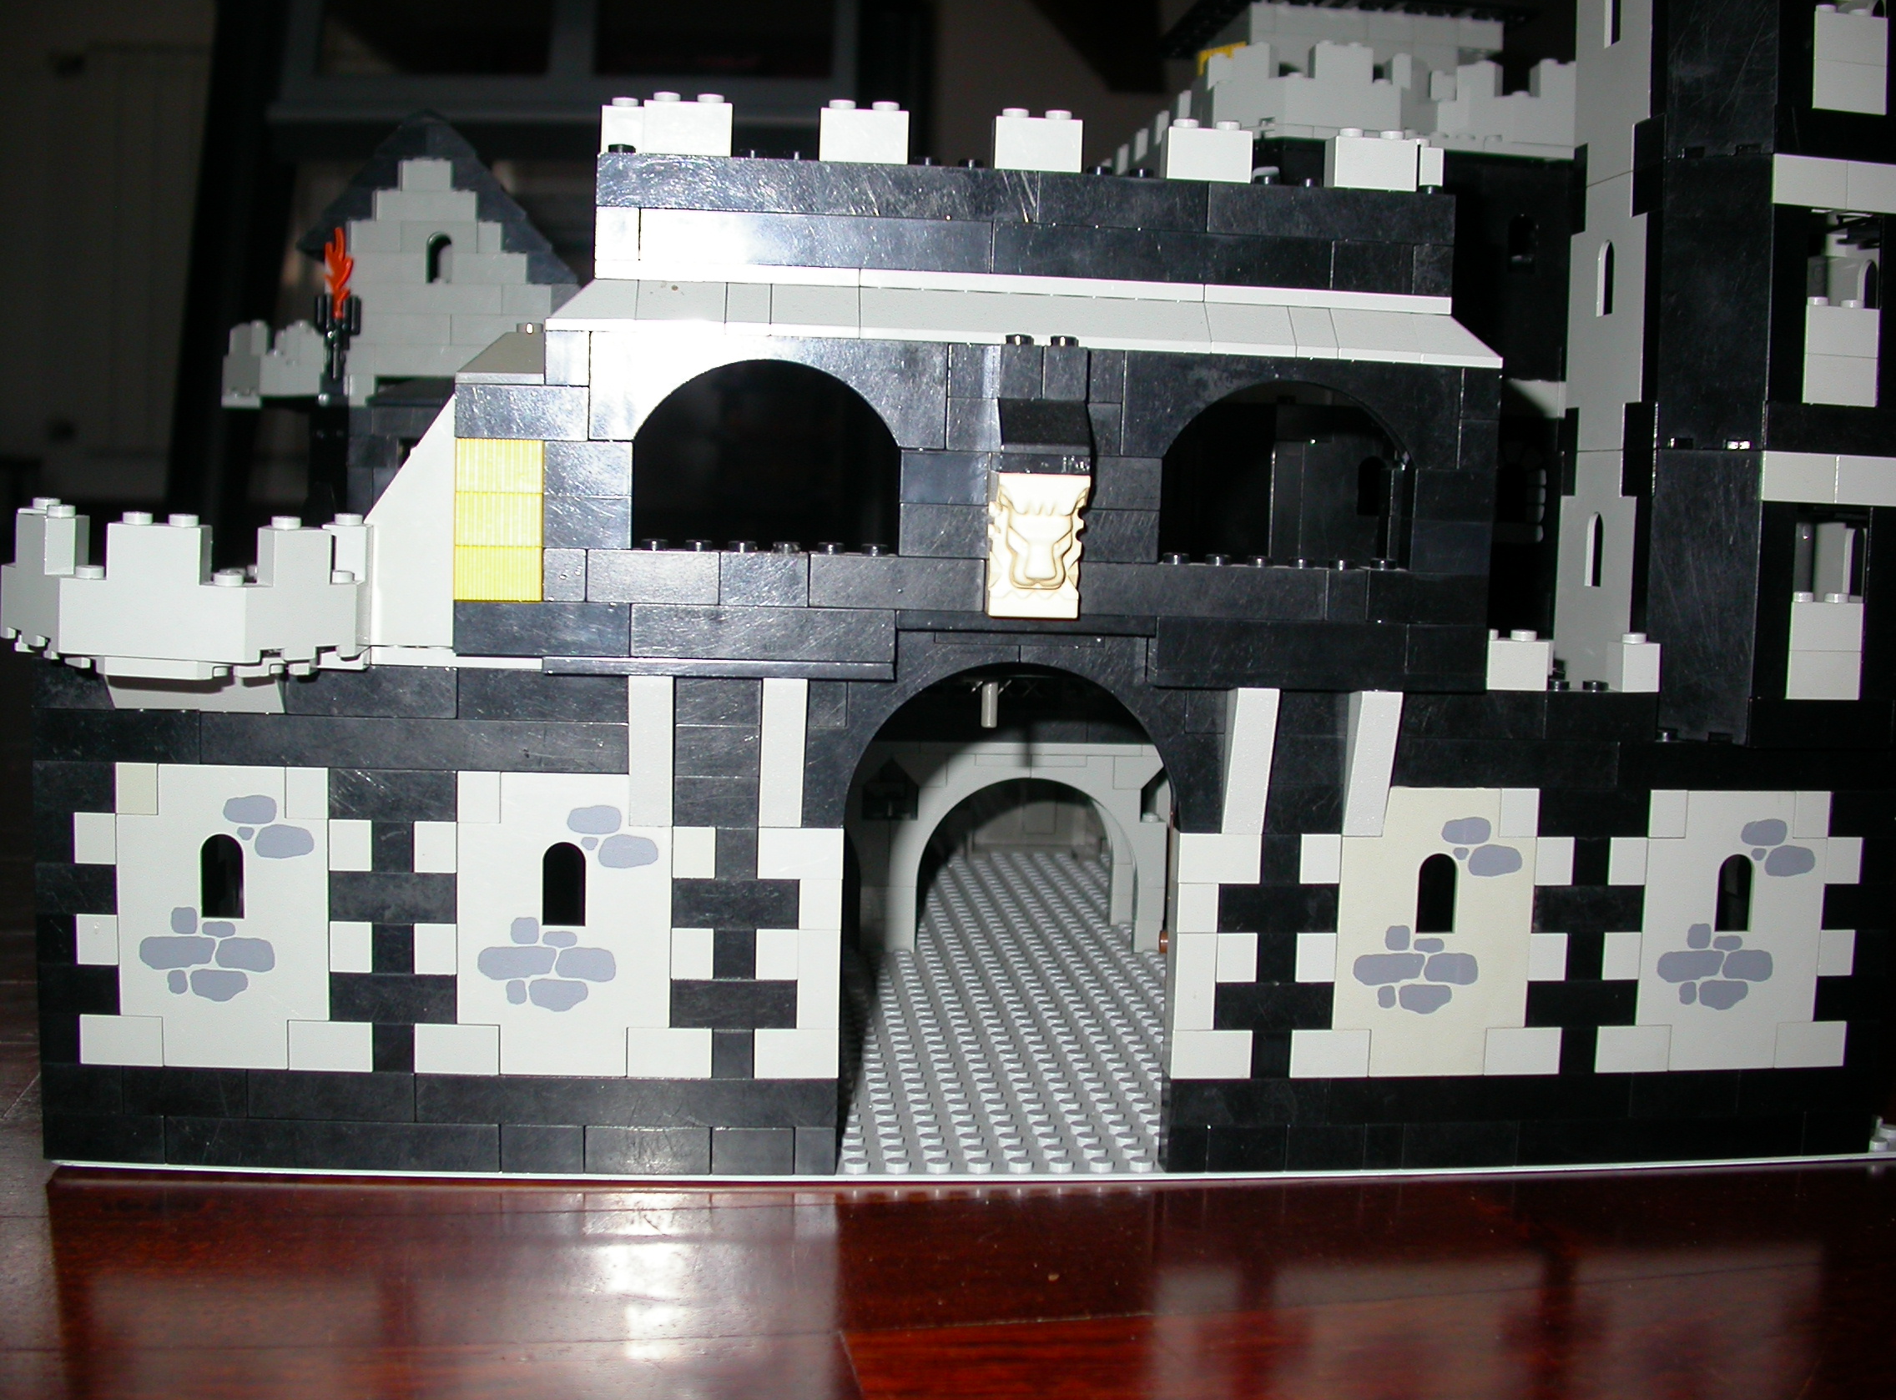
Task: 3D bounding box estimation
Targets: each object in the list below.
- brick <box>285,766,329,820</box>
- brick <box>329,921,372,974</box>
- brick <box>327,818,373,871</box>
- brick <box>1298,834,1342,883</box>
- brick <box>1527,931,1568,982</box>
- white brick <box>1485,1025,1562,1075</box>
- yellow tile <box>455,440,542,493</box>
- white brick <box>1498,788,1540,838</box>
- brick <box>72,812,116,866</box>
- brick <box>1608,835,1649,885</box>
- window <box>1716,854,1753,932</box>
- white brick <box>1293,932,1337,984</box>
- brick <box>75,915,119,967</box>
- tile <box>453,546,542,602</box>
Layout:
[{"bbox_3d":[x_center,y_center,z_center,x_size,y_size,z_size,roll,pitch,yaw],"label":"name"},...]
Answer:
[{"bbox_3d":[-0.119,0.017,0.389,0.008,0.010,0.008,1,5,-6],"label":"brick"},{"bbox_3d":[-0.111,0.045,0.390,0.008,0.010,0.008,1,6,-6],"label":"brick"},{"bbox_3d":[-0.111,0.026,0.388,0.008,0.010,0.008,1,5,-6],"label":"brick"},{"bbox_3d":[0.071,0.030,0.405,0.008,0.011,0.008,1,5,-6],"label":"brick"},{"bbox_3d":[0.119,0.050,0.415,0.008,0.010,0.008,1,5,-6],"label":"brick"},{"bbox_3d":[0.114,0.069,0.416,0.016,0.010,0.008,1,5,-6],"label":"white brick"},{"bbox_3d":[-0.081,-0.042,0.379,0.016,0.010,0.008,1,5,-6],"label":"yellow tile"},{"bbox_3d":[0.111,0.022,0.410,0.008,0.010,0.008,1,6,-6],"label":"white brick"},{"bbox_3d":[-0.157,0.025,0.387,0.008,0.010,0.008,1,5,-6],"label":"brick"},{"bbox_3d":[0.133,0.031,0.412,0.008,0.011,0.008,1,5,-6],"label":"brick"},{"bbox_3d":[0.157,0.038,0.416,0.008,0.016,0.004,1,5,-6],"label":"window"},{"bbox_3d":[0.071,0.050,0.407,0.008,0.010,0.008,1,5,-6],"label":"white brick"},{"bbox_3d":[-0.158,0.044,0.389,0.008,0.010,0.008,1,5,-6],"label":"brick"},{"bbox_3d":[-0.082,-0.023,0.380,0.016,0.010,0.008,1,5,-6],"label":"tile"}]

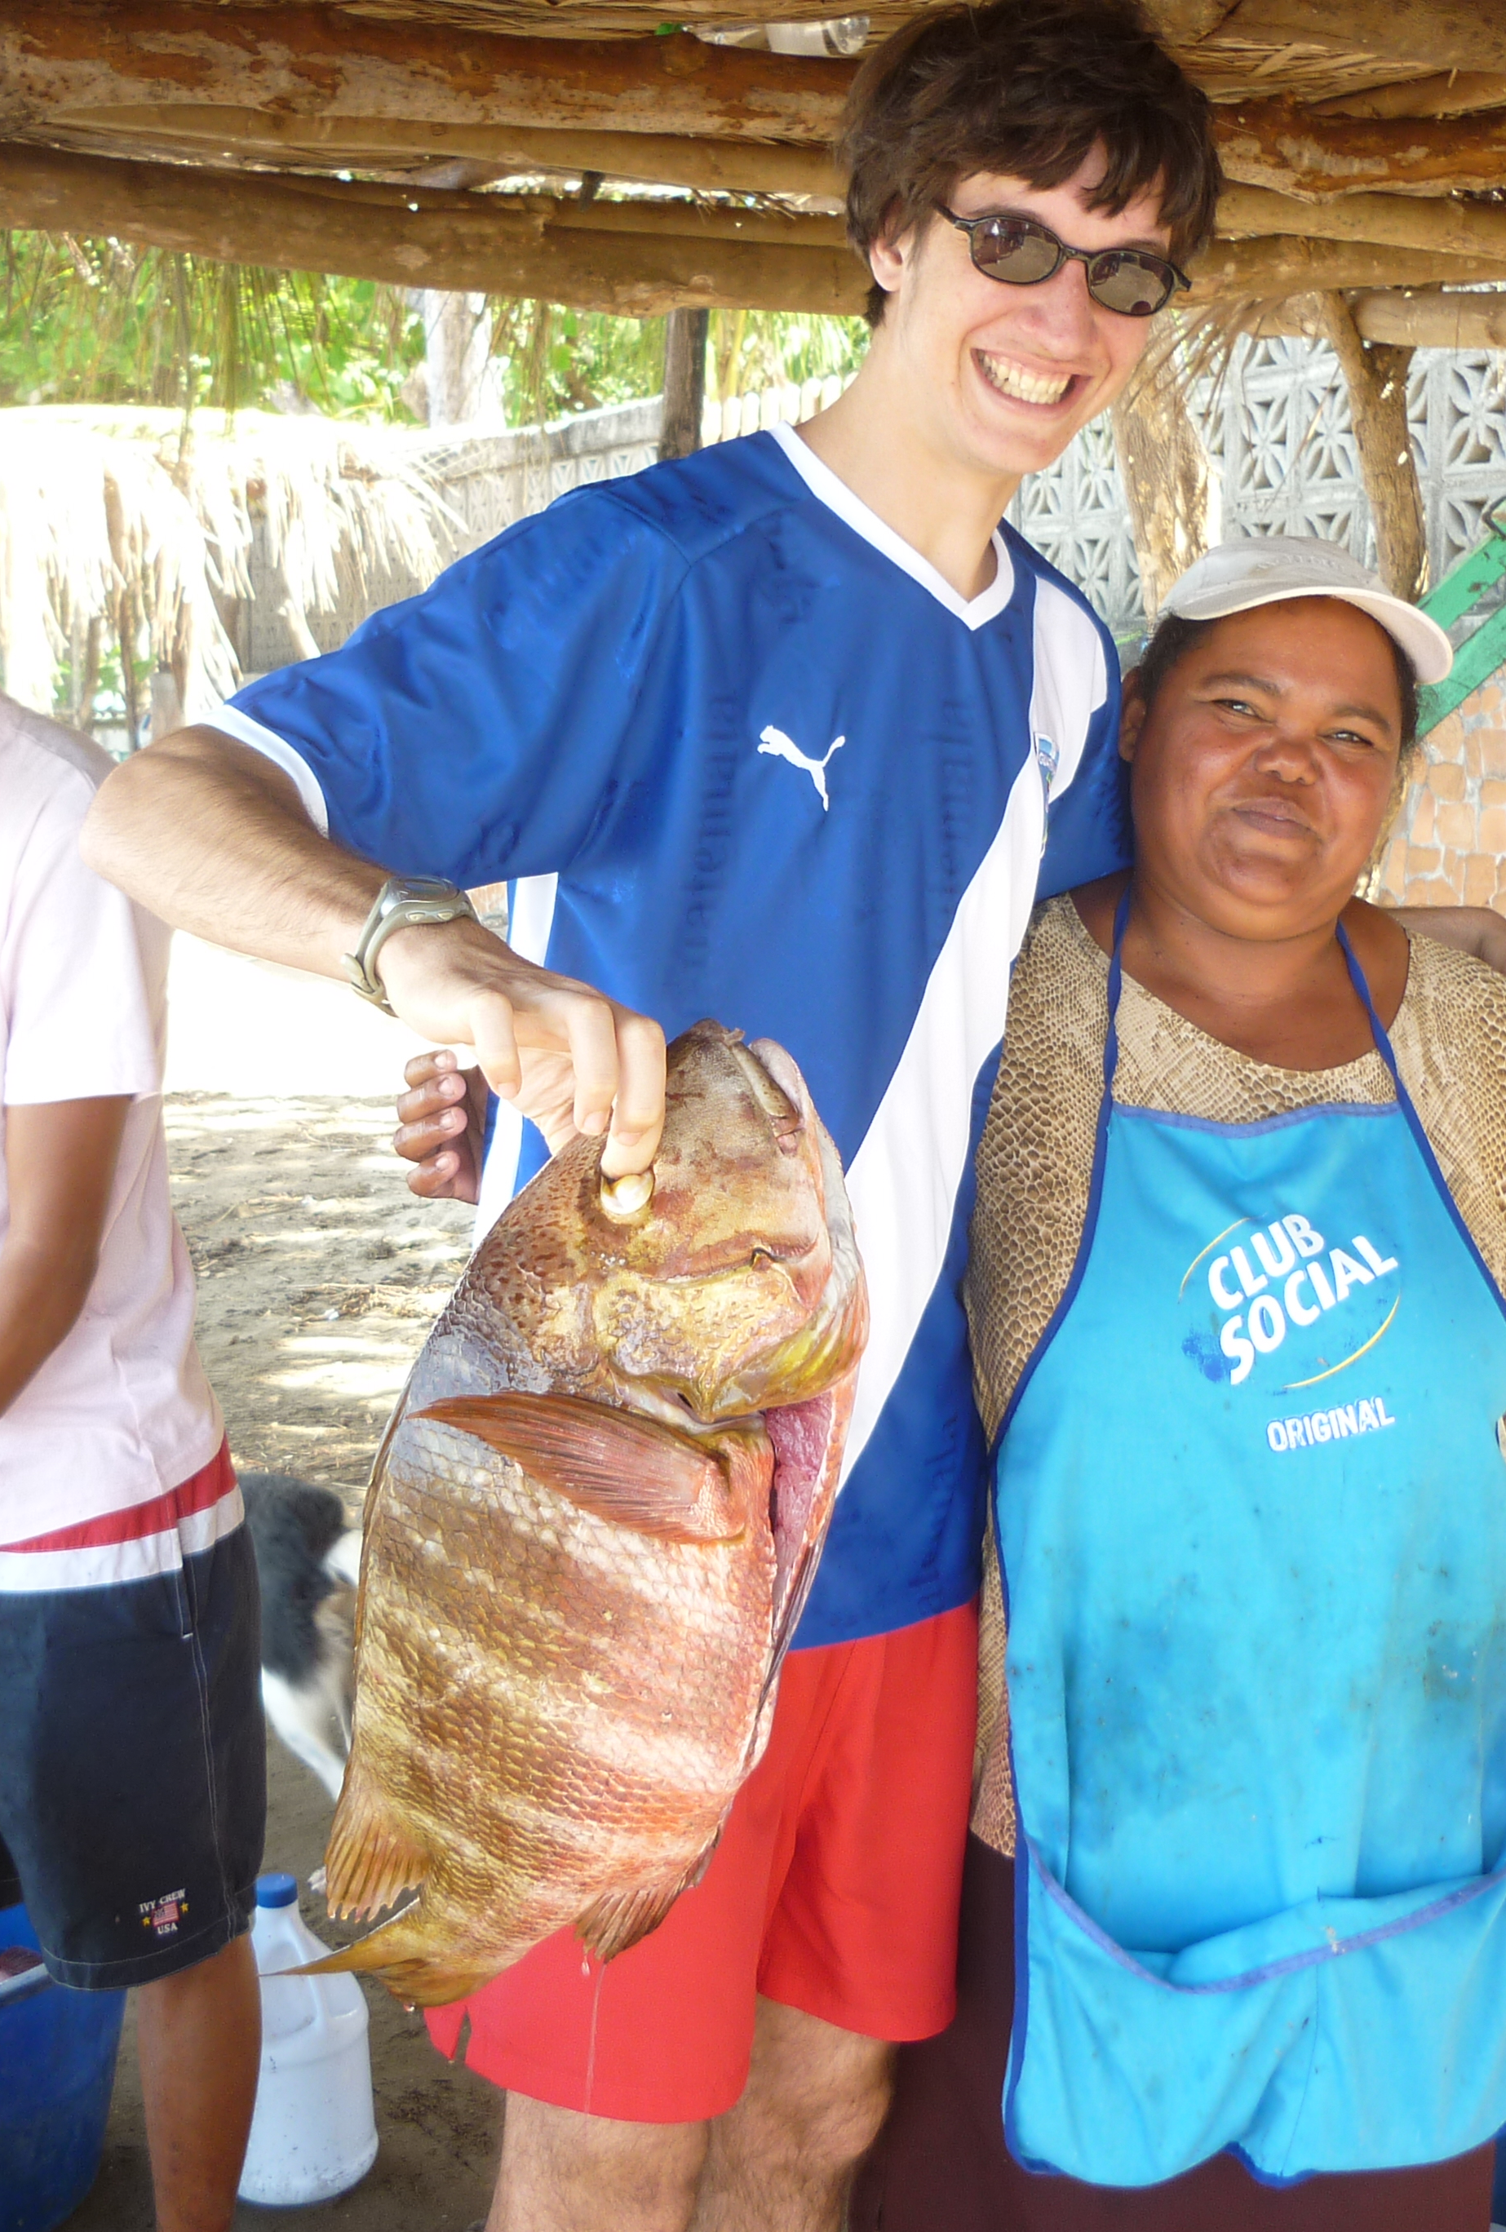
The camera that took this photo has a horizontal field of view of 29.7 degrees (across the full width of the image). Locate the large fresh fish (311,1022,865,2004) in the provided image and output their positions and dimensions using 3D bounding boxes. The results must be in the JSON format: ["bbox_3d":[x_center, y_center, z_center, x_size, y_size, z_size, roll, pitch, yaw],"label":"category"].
[{"bbox_3d":[-0.072,0.191,1.250,0.205,0.465,0.135,20,9,16],"label":"large fresh fish"}]

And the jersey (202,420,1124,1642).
[{"bbox_3d":[-0.028,-0.046,1.590,0.590,0.690,0.340,0,10,-28],"label":"jersey"}]

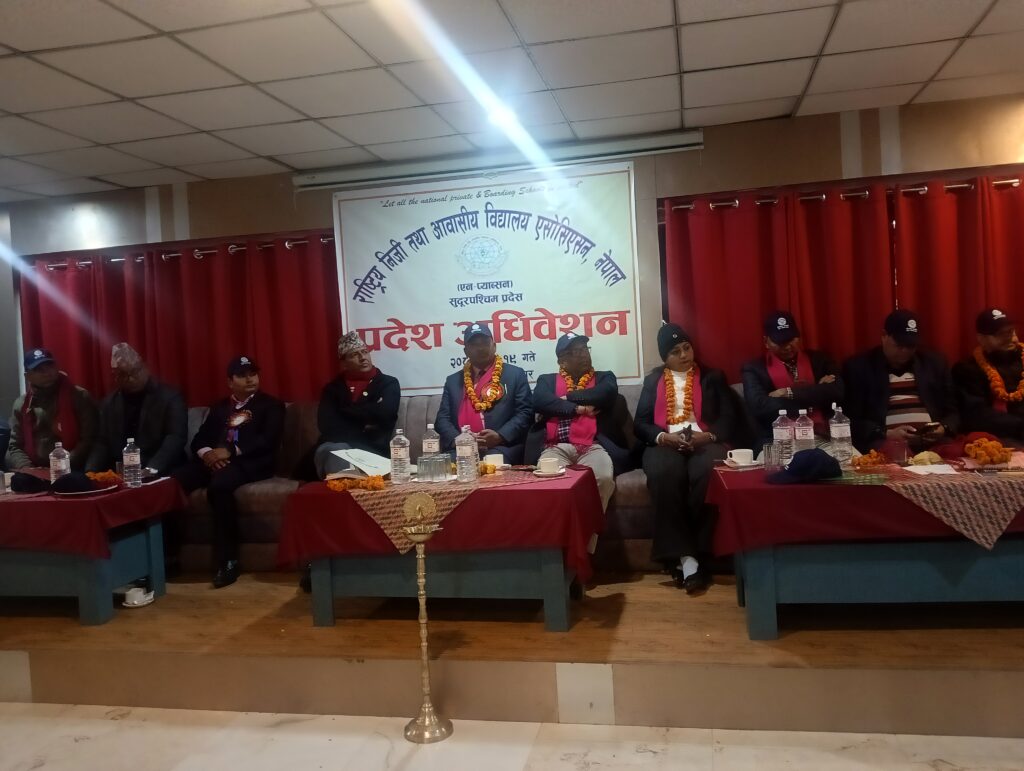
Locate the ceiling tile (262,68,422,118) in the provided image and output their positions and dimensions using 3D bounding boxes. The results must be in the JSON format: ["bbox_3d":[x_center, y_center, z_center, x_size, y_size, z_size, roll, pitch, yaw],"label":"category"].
[{"bbox_3d":[-0.765,-1.339,3.668,0.600,0.020,0.600,-3,3,12],"label":"ceiling tile"}]

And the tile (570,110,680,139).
[{"bbox_3d":[0.648,-1.463,4.467,0.600,0.020,0.400,-3,3,12],"label":"tile"}]

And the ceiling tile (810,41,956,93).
[{"bbox_3d":[1.704,-1.484,3.743,0.600,0.020,0.600,-3,3,12],"label":"ceiling tile"}]

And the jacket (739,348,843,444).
[{"bbox_3d":[1.419,0.124,4.073,0.540,0.620,0.420,-3,3,12],"label":"jacket"}]

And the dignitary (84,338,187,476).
[{"bbox_3d":[-2.226,0.411,4.714,0.560,1.333,0.800,-3,3,3],"label":"dignitary"}]

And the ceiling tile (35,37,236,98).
[{"bbox_3d":[-1.469,-1.270,3.198,0.600,0.020,0.600,-3,3,12],"label":"ceiling tile"}]

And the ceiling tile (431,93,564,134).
[{"bbox_3d":[-0.057,-1.399,4.108,0.600,0.020,0.600,-3,3,12],"label":"ceiling tile"}]

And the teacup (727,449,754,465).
[{"bbox_3d":[0.949,0.294,3.302,0.103,0.062,0.085,-3,3,12],"label":"teacup"}]

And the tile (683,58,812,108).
[{"bbox_3d":[1.121,-1.459,3.860,0.600,0.020,0.600,-3,3,12],"label":"tile"}]

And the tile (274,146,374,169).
[{"bbox_3d":[-1.126,-1.385,4.863,0.600,0.020,0.396,-3,3,12],"label":"tile"}]

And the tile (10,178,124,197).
[{"bbox_3d":[-2.890,-1.299,5.220,0.600,0.020,0.396,-3,3,12],"label":"tile"}]

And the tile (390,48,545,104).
[{"bbox_3d":[-0.174,-1.361,3.534,0.600,0.020,0.600,-3,3,12],"label":"tile"}]

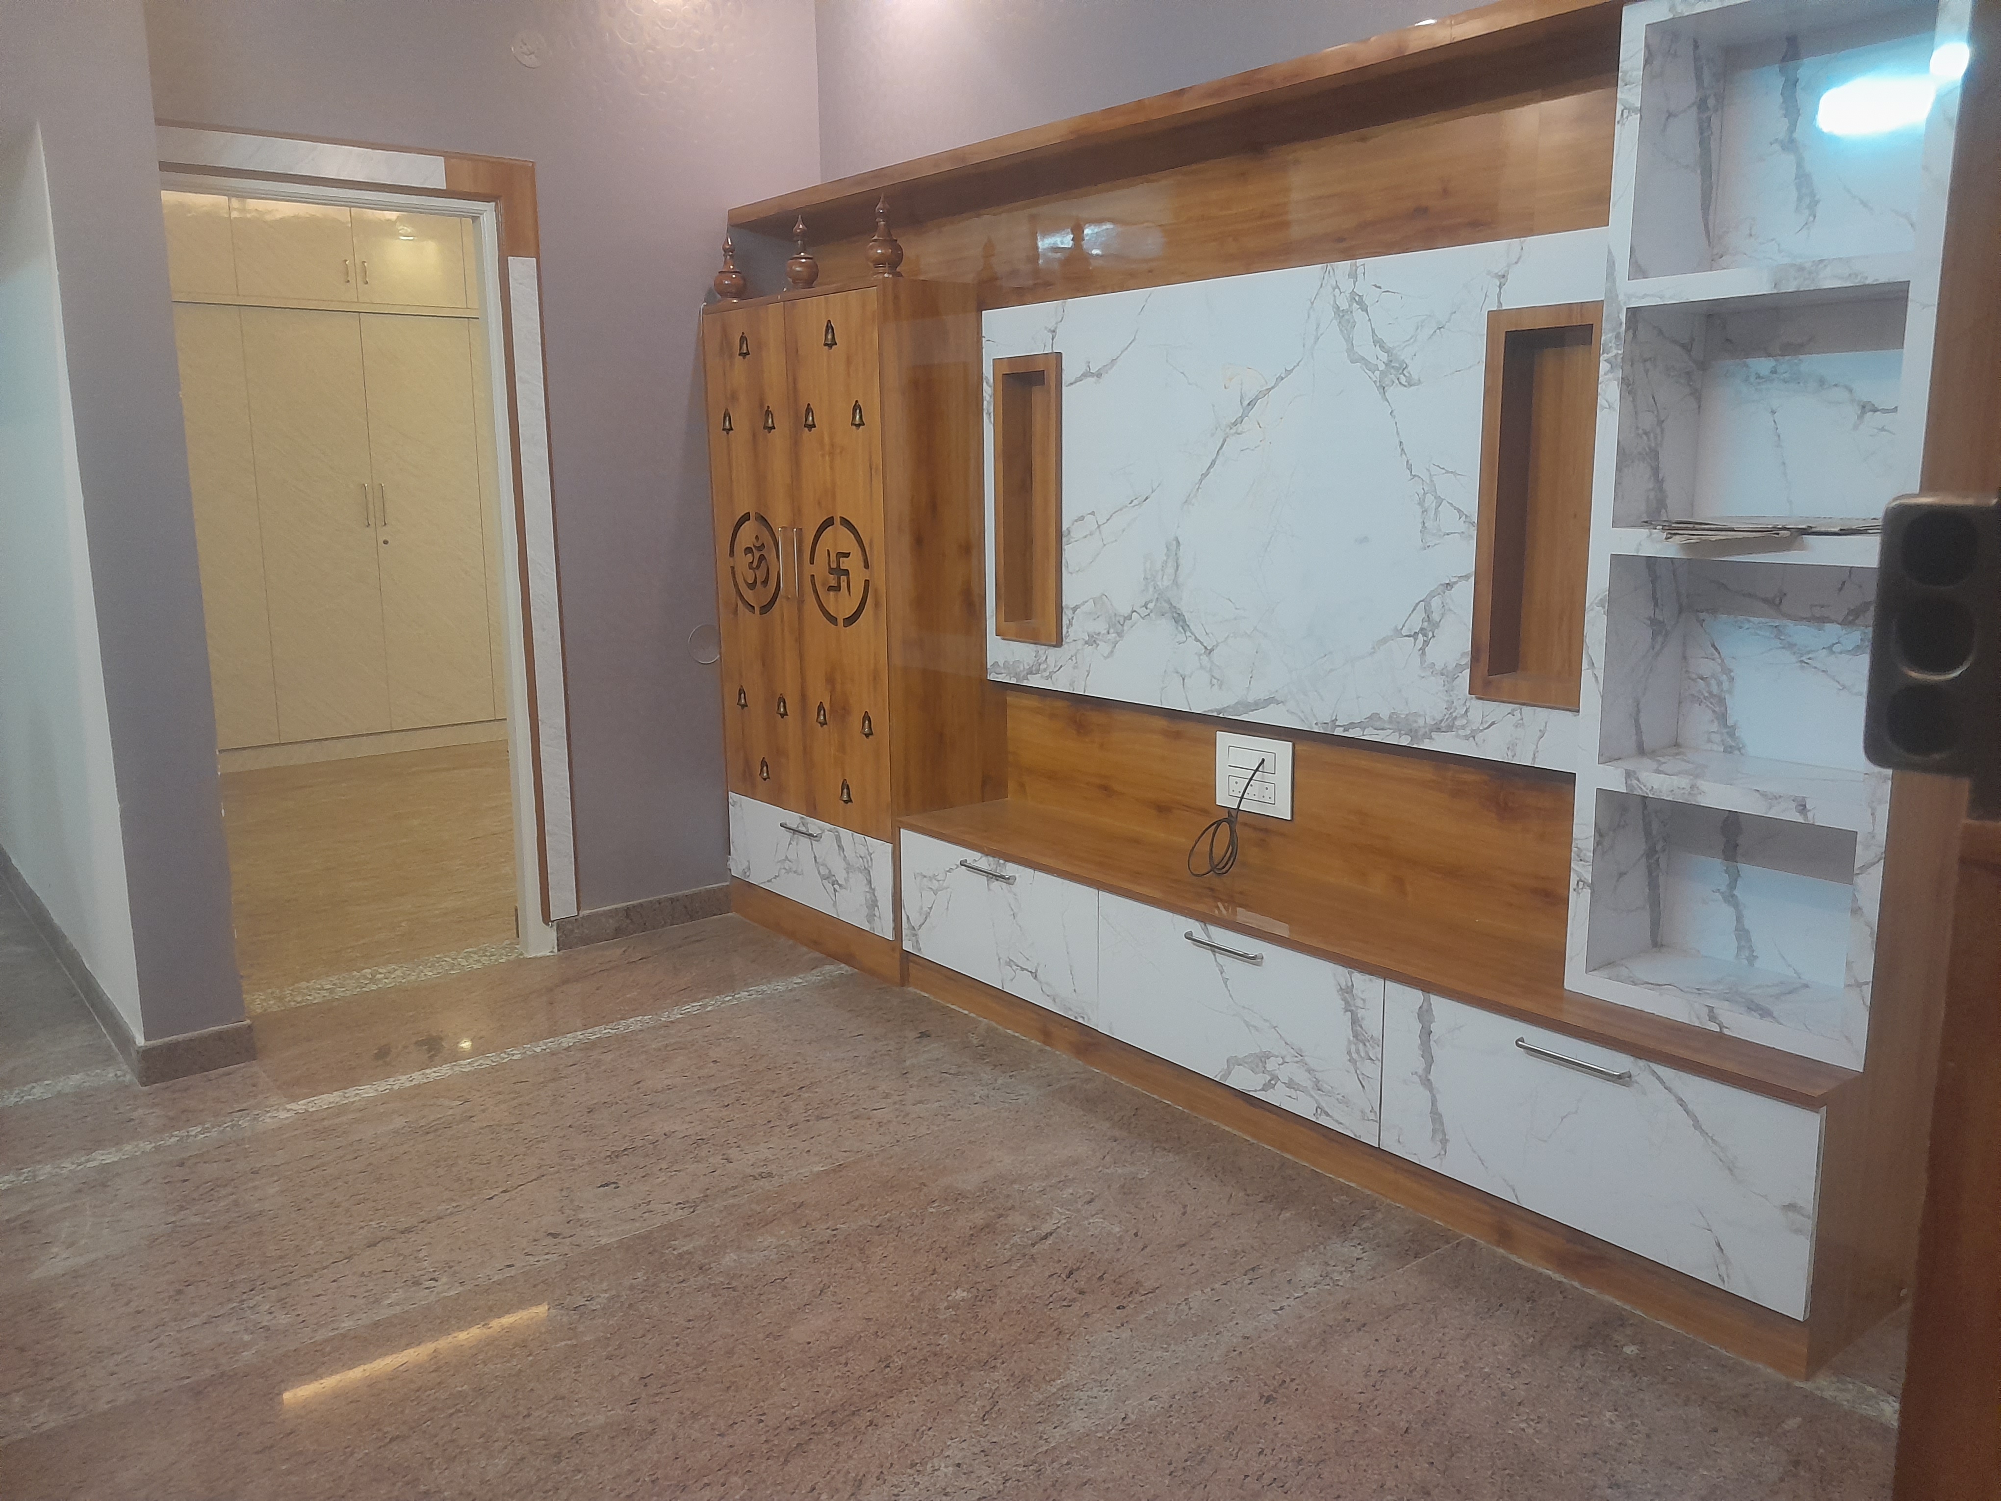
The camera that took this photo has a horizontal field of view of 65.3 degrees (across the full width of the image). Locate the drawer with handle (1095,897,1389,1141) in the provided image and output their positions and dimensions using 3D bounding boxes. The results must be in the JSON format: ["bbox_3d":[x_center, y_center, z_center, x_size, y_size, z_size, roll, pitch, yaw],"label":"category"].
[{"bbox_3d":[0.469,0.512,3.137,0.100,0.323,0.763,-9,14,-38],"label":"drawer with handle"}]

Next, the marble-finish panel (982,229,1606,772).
[{"bbox_3d":[0.538,-0.523,3.333,0.066,0.931,1.773,-9,14,-38],"label":"marble-finish panel"}]

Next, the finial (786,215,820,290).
[{"bbox_3d":[-0.519,-1.285,4.046,0.085,0.197,0.085,-1,11,0],"label":"finial"}]

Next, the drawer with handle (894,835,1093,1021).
[{"bbox_3d":[0.087,0.391,3.785,0.330,0.319,0.744,-9,14,-38],"label":"drawer with handle"}]

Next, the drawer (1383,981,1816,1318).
[{"bbox_3d":[1.036,0.604,2.622,0.330,0.323,0.759,-9,14,-38],"label":"drawer"}]

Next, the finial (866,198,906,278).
[{"bbox_3d":[-0.275,-1.232,3.747,0.089,0.198,0.089,-1,11,0],"label":"finial"}]

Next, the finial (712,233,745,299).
[{"bbox_3d":[-0.754,-1.333,4.335,0.089,0.189,0.089,-1,11,0],"label":"finial"}]

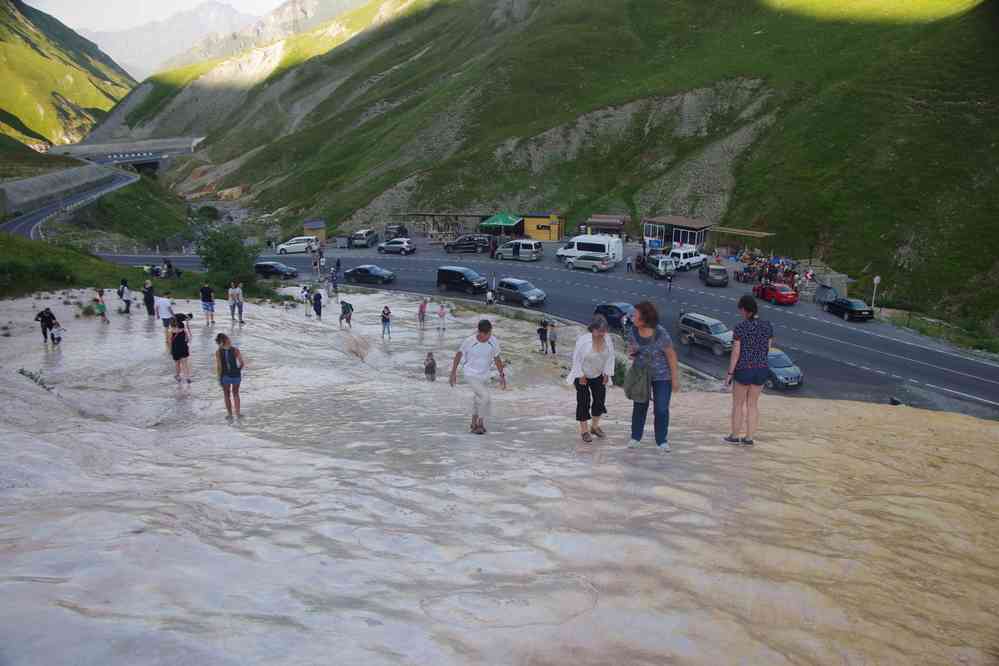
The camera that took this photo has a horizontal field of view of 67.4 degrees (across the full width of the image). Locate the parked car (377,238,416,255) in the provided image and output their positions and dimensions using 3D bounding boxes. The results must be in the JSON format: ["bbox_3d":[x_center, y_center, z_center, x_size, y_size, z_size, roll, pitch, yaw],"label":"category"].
[{"bbox_3d":[-11.589,-9.761,84.016,4.370,1.630,1.820,4,14,14],"label":"parked car"}]

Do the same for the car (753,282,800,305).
[{"bbox_3d":[23.912,-3.563,64.910,1.780,1.450,4.500,-6,20,-15],"label":"car"}]

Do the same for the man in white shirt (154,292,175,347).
[{"bbox_3d":[-10.346,-0.408,23.138,0.480,1.700,0.520,-11,17,-39],"label":"man in white shirt"}]

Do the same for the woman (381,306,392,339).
[{"bbox_3d":[-5.461,-0.515,36.106,0.520,1.630,0.360,1,14,0],"label":"woman"}]

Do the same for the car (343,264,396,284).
[{"bbox_3d":[-11.810,-5.349,68.142,4.650,1.440,1.780,4,16,11],"label":"car"}]

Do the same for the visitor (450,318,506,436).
[{"bbox_3d":[-0.294,0.630,10.486,0.720,1.660,0.450,-1,13,-6],"label":"visitor"}]

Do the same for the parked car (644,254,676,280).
[{"bbox_3d":[15.405,-6.186,70.999,1.730,1.830,4.100,-1,16,-6],"label":"parked car"}]

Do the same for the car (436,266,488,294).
[{"bbox_3d":[-3.104,-4.570,64.087,1.910,1.850,4.820,-12,19,-43],"label":"car"}]

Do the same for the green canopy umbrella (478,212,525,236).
[{"bbox_3d":[0.382,-13.666,95.500,5.000,3.300,4.200,4,16,11],"label":"green canopy umbrella"}]

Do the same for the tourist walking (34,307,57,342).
[{"bbox_3d":[-16.672,-0.275,27.500,0.660,1.360,0.450,-7,17,-25],"label":"tourist walking"}]

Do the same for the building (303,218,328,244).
[{"bbox_3d":[-21.577,-11.863,88.000,2.400,3.100,2.000,5,20,16],"label":"building"}]

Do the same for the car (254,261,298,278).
[{"bbox_3d":[-20.765,-5.686,67.924,4.500,1.500,1.800,3,14,10],"label":"car"}]

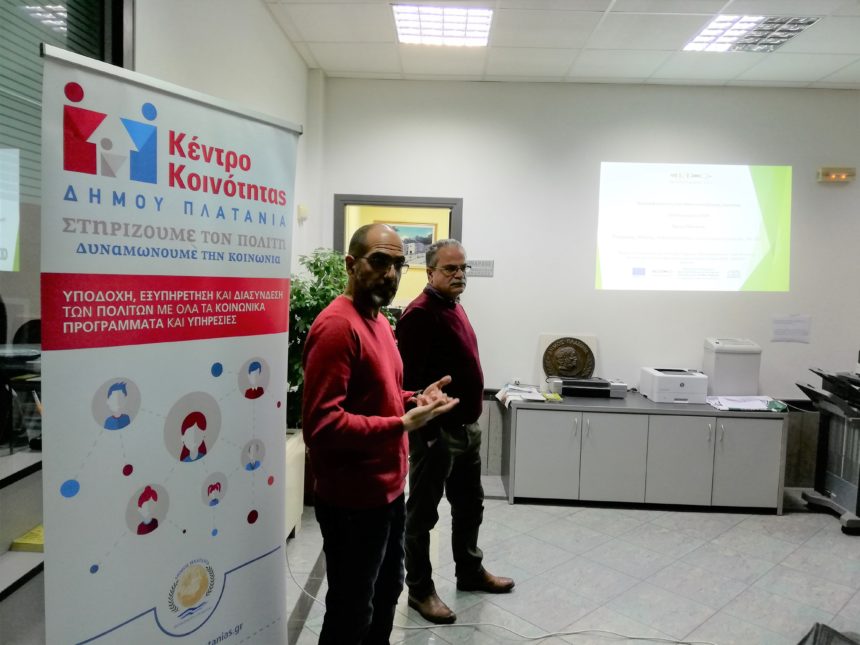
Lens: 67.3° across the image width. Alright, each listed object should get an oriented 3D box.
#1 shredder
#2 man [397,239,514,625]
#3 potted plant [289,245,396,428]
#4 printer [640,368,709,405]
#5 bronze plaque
[{"bbox_3d":[2.269,0.359,4.866,0.329,0.435,0.243,2,4,1],"label":"shredder"},{"bbox_3d":[0.139,0.479,3.137,0.415,1.741,0.506,4,5,26],"label":"man"},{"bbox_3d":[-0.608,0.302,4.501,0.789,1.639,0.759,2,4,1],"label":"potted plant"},{"bbox_3d":[1.803,0.465,4.788,0.374,0.207,0.349,2,4,1],"label":"printer"},{"bbox_3d":[1.071,0.317,4.981,0.393,0.393,0.040,2,-1,1],"label":"bronze plaque"}]

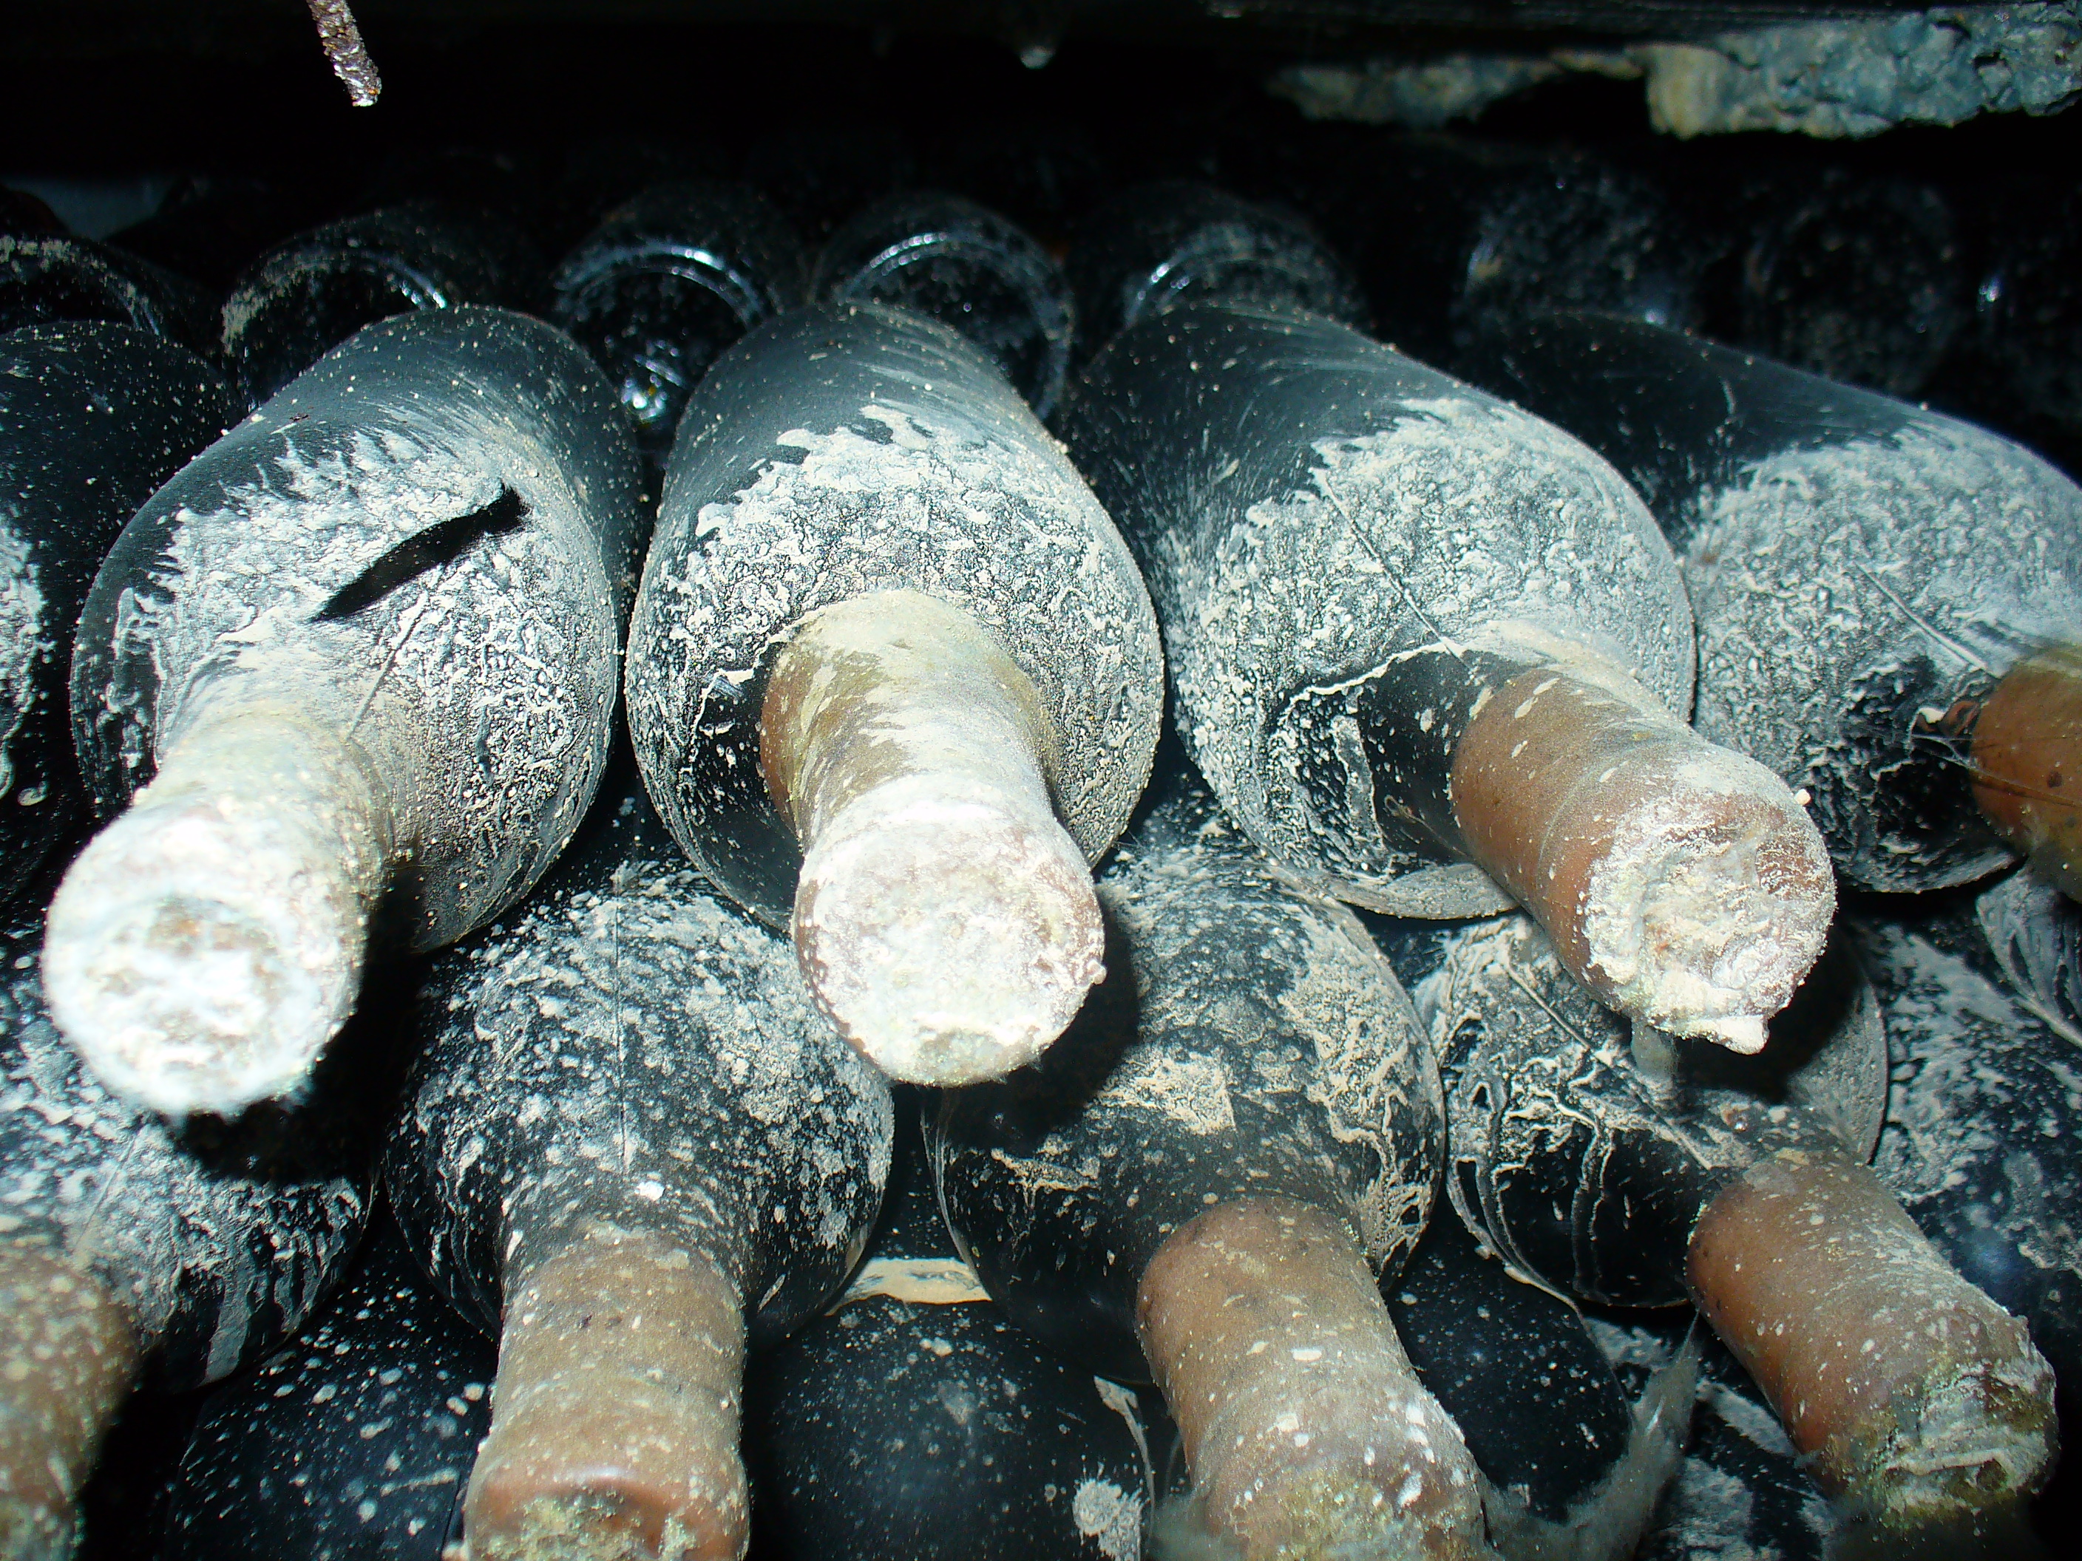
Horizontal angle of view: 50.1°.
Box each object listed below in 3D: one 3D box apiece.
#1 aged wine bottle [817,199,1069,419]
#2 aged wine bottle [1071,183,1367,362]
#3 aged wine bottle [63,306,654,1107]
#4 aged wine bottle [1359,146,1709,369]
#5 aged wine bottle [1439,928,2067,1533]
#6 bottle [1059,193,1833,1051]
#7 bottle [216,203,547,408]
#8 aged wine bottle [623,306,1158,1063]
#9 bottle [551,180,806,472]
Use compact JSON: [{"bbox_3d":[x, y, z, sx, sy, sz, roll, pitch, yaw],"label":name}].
[{"bbox_3d":[-0.043,-0.178,0.829,0.080,0.080,0.290,-2,17,-5],"label":"aged wine bottle"},{"bbox_3d":[0.051,-0.178,0.818,0.080,0.080,0.290,-2,18,-4],"label":"aged wine bottle"},{"bbox_3d":[-0.112,-0.024,0.377,0.080,0.080,0.290,-3,19,-7],"label":"aged wine bottle"},{"bbox_3d":[0.154,-0.198,0.837,0.080,0.080,0.290,-2,18,-5],"label":"aged wine bottle"},{"bbox_3d":[0.102,0.040,0.421,0.080,0.080,0.290,-2,18,-6],"label":"aged wine bottle"},{"bbox_3d":[0.058,-0.029,0.385,0.080,0.080,0.290,-2,18,-6],"label":"bottle"},{"bbox_3d":[-0.236,-0.179,0.843,0.080,0.080,0.290,-2,18,-6],"label":"bottle"},{"bbox_3d":[-0.025,-0.025,0.365,0.080,0.080,0.290,-2,17,-6],"label":"aged wine bottle"},{"bbox_3d":[-0.127,-0.178,0.819,0.080,0.080,0.290,-2,20,-4],"label":"bottle"}]

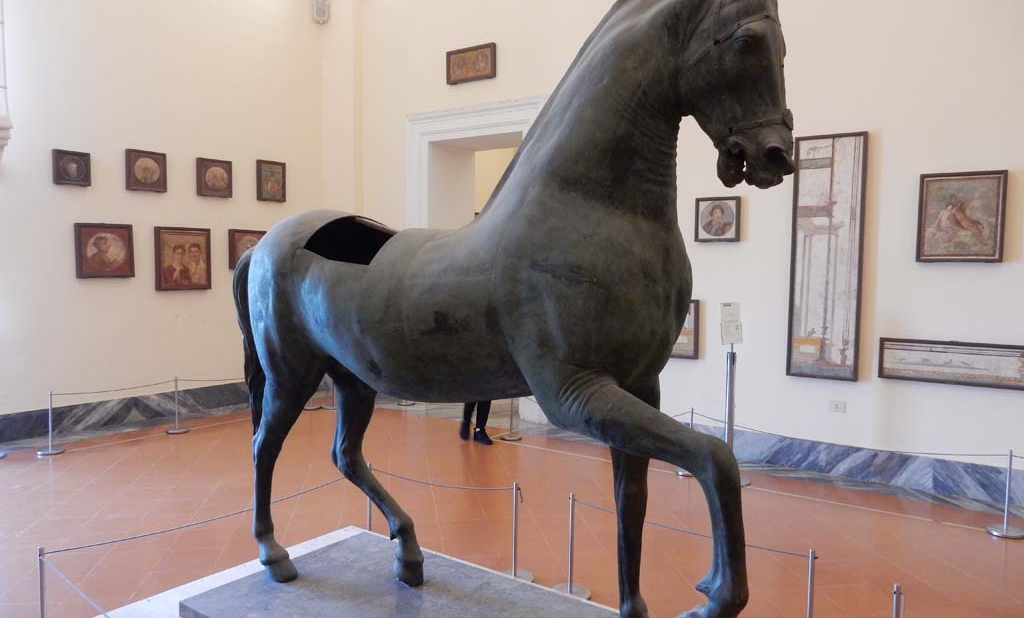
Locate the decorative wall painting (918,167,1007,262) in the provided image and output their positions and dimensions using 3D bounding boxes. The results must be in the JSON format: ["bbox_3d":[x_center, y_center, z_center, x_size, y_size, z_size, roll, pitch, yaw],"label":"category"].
[{"bbox_3d":[3.139,-0.639,5.170,0.518,0.621,0.050,3,5,33],"label":"decorative wall painting"}]

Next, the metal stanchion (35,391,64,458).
[{"bbox_3d":[-3.588,0.889,5.749,0.190,0.502,0.190,-2,5,-32],"label":"metal stanchion"}]

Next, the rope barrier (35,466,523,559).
[{"bbox_3d":[-1.065,0.965,3.683,2.116,0.085,0.651,-2,4,-26],"label":"rope barrier"}]

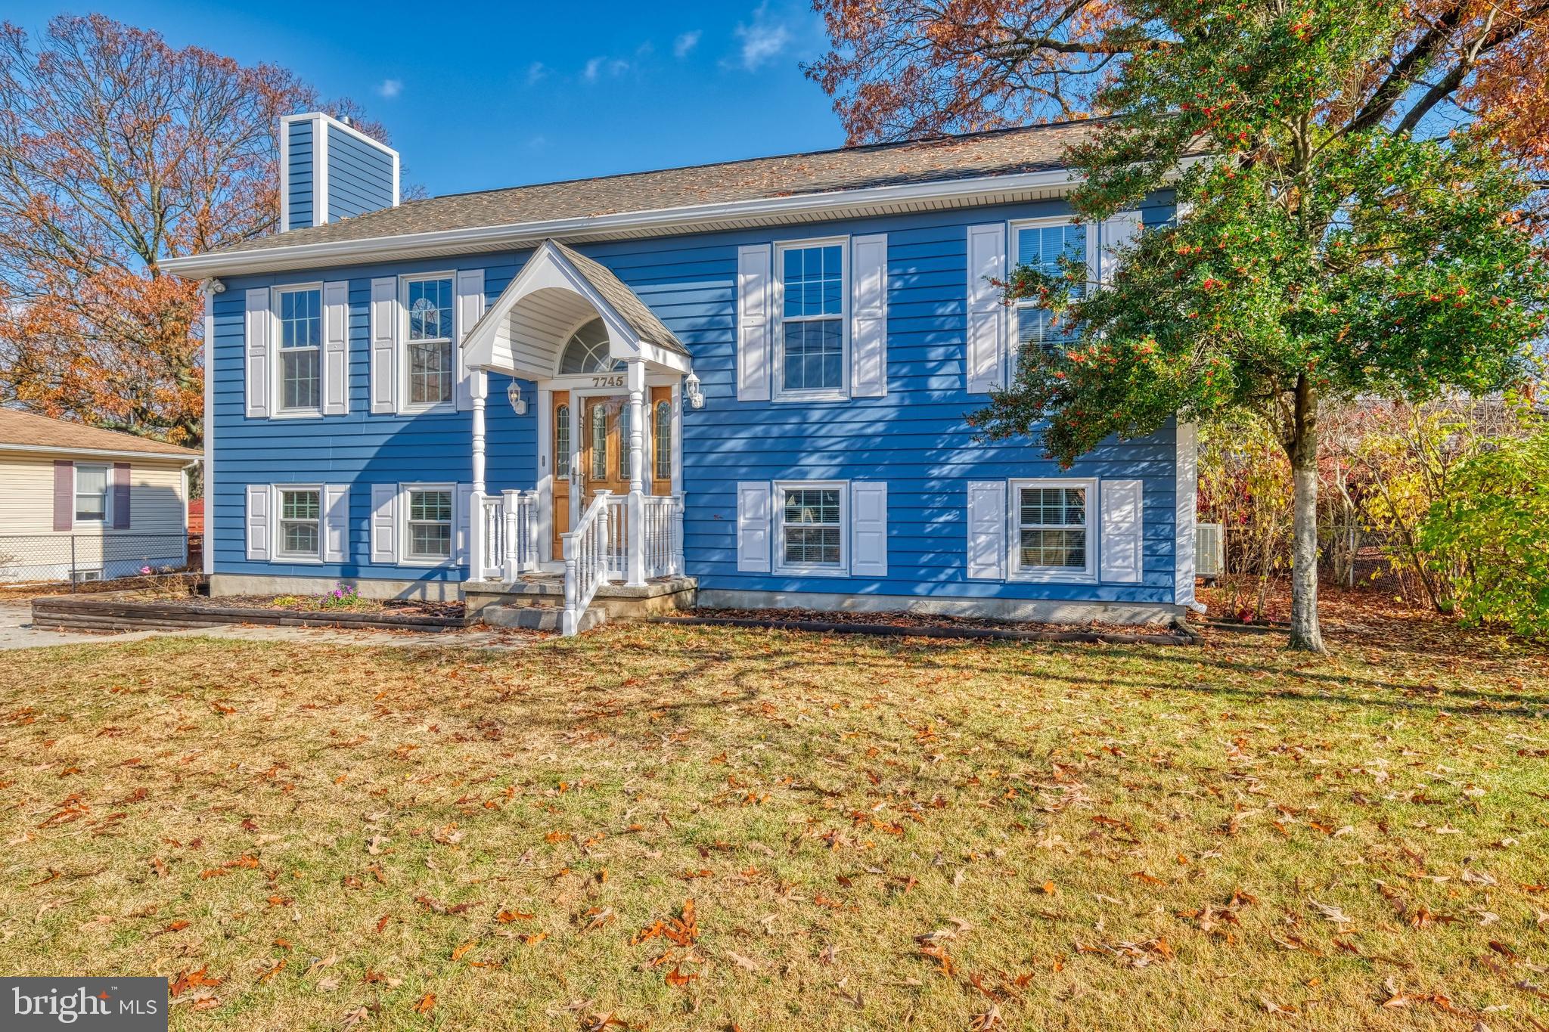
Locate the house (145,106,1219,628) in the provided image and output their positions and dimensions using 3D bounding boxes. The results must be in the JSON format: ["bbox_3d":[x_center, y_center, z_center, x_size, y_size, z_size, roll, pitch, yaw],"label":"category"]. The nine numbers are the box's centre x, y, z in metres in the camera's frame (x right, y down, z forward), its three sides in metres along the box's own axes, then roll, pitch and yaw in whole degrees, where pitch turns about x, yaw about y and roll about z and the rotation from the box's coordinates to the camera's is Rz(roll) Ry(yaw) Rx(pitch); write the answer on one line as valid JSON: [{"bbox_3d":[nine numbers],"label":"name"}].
[{"bbox_3d":[-0.973,-2.671,13.817,13.250,7.480,11.000,0,0,16],"label":"house"}]

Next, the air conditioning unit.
[{"bbox_3d":[5.179,0.402,10.451,0.340,0.626,0.840,0,0,16],"label":"air conditioning unit"}]

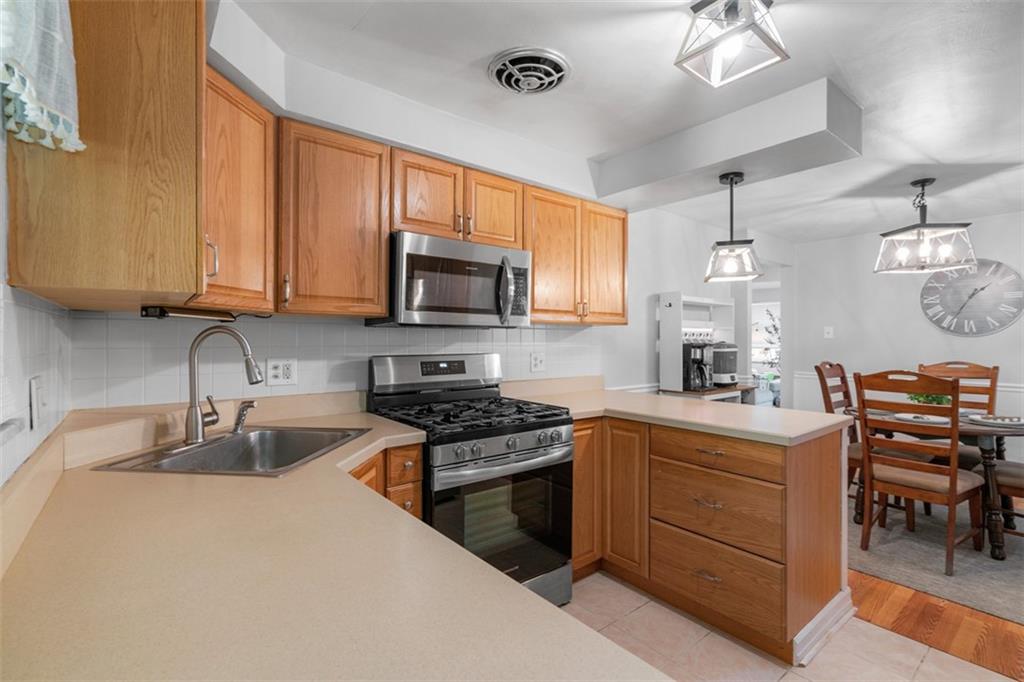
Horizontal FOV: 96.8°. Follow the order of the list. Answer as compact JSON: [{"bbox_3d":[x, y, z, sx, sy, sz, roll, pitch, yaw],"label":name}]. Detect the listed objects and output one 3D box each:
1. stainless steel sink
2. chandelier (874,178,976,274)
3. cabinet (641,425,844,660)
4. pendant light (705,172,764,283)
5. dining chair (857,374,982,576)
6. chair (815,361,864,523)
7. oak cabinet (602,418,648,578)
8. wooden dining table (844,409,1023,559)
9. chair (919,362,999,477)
[{"bbox_3d":[-0.869,0.451,1.551,0.556,0.190,0.635,0,0,6],"label":"stainless steel sink"},{"bbox_3d":[2.910,-0.822,3.220,0.380,0.632,0.380,0,0,0],"label":"chandelier"},{"bbox_3d":[1.083,0.835,2.132,0.615,0.875,0.615,0,0,-38],"label":"cabinet"},{"bbox_3d":[1.220,-0.630,2.525,0.265,0.570,0.265,0,0,19],"label":"pendant light"},{"bbox_3d":[2.470,0.722,2.772,0.610,1.100,0.500,0,0,-38],"label":"dining chair"},{"bbox_3d":[2.689,0.722,3.390,0.490,1.100,0.600,0,0,-38],"label":"chair"},{"bbox_3d":[0.800,0.785,2.484,0.600,0.775,0.295,0,0,-38],"label":"oak cabinet"},{"bbox_3d":[2.896,0.892,3.095,1.100,0.760,1.100,0,0,-38],"label":"wooden dining table"},{"bbox_3d":[3.311,0.722,3.441,0.600,1.100,0.490,0,0,-38],"label":"chair"}]

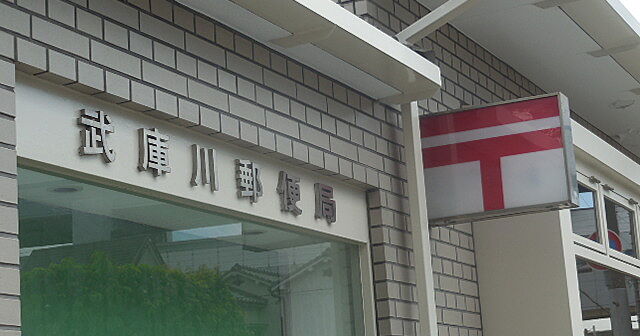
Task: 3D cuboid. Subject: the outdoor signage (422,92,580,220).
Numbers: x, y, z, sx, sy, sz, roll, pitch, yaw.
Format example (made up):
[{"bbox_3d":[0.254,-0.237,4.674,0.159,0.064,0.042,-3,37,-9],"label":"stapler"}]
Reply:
[{"bbox_3d":[0.691,-0.028,5.113,0.603,0.430,0.119,-9,-13,25],"label":"outdoor signage"}]

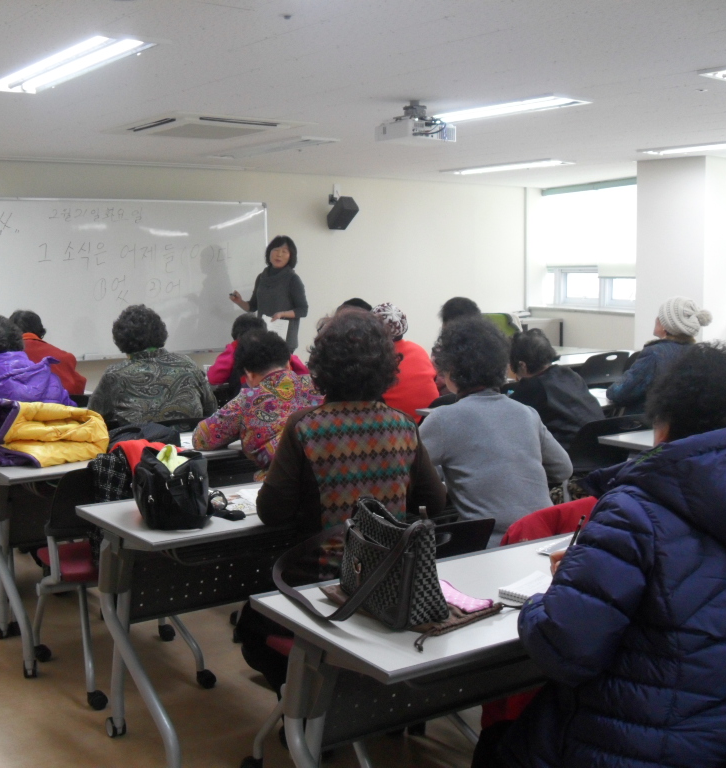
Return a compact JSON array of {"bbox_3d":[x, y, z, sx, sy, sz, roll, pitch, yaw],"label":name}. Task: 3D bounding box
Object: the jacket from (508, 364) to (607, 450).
[{"bbox_3d":[0.805,0.188,4.654,0.500,0.580,0.480,-5,8,-36],"label":"jacket"}]

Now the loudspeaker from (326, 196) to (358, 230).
[{"bbox_3d":[-0.183,-1.506,9.134,0.175,0.155,0.290,-5,-32,-33],"label":"loudspeaker"}]

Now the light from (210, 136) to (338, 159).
[{"bbox_3d":[-0.631,-1.562,6.920,0.260,0.050,1.280,-5,8,-36],"label":"light"}]

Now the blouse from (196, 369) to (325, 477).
[{"bbox_3d":[-0.300,0.221,3.815,0.520,0.580,0.480,-6,9,-41],"label":"blouse"}]

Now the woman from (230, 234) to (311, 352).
[{"bbox_3d":[-0.729,-0.359,8.291,0.600,1.640,0.450,2,7,16],"label":"woman"}]

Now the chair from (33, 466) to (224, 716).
[{"bbox_3d":[-0.834,0.610,3.605,0.510,0.810,0.560,-4,8,-30],"label":"chair"}]

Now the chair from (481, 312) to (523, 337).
[{"bbox_3d":[1.118,-0.133,8.955,0.600,0.970,0.600,-6,8,-38],"label":"chair"}]

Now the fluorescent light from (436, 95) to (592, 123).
[{"bbox_3d":[0.662,-1.480,5.598,0.320,0.060,1.250,-6,8,-38],"label":"fluorescent light"}]

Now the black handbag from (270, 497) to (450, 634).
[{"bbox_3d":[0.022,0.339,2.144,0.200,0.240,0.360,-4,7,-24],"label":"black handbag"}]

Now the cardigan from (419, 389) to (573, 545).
[{"bbox_3d":[0.384,0.267,3.139,0.540,0.560,0.420,-5,8,-32],"label":"cardigan"}]

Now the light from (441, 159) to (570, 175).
[{"bbox_3d":[1.187,-1.839,8.698,0.320,0.060,1.250,-6,8,-38],"label":"light"}]

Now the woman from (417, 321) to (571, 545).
[{"bbox_3d":[0.331,0.448,3.215,0.580,1.270,0.740,-5,8,-36],"label":"woman"}]

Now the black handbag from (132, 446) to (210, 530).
[{"bbox_3d":[-0.552,0.286,2.987,0.215,0.210,0.210,-1,7,-6],"label":"black handbag"}]

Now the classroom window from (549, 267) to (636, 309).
[{"bbox_3d":[2.251,-0.933,9.941,0.100,0.420,1.250,-5,8,-36],"label":"classroom window"}]

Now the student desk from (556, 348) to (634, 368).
[{"bbox_3d":[1.569,0.166,7.755,1.500,0.709,0.510,-5,8,-35],"label":"student desk"}]

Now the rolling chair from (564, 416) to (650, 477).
[{"bbox_3d":[0.907,0.511,4.641,0.500,0.820,0.560,-5,8,-36],"label":"rolling chair"}]

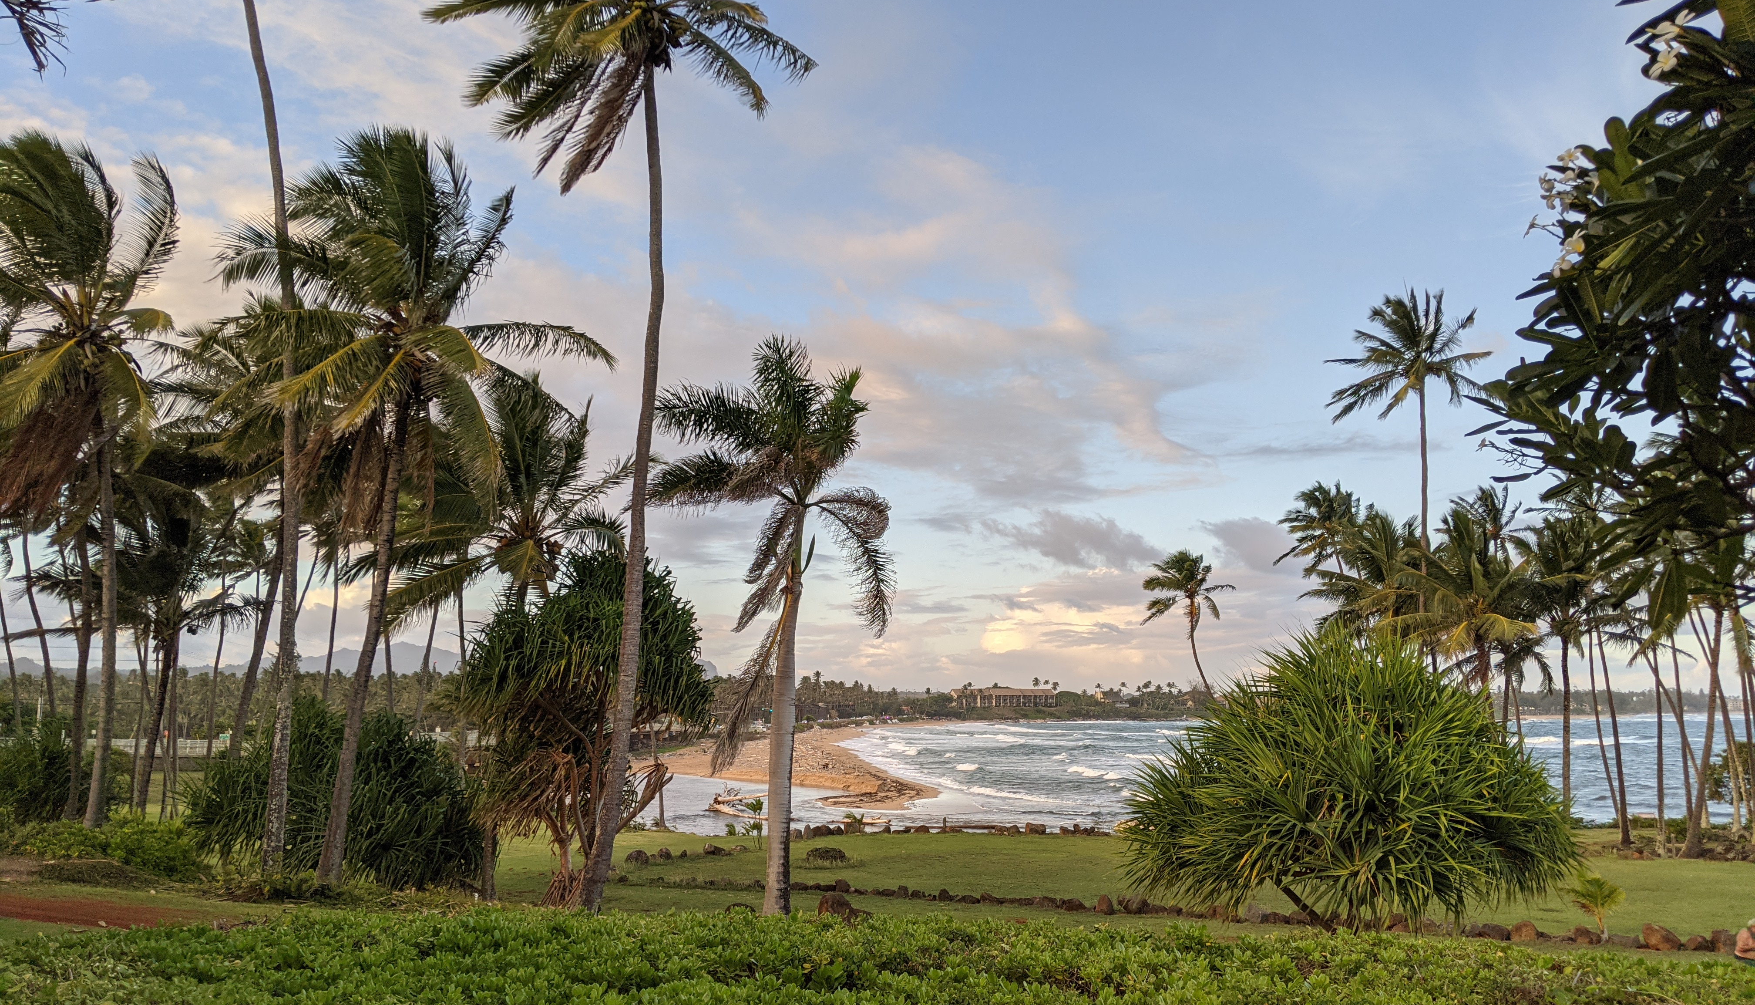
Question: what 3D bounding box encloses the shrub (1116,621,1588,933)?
[{"bbox_3d":[8.726,5.243,24.999,8.031,5.433,7.000,0,-9,0],"label":"shrub"}]

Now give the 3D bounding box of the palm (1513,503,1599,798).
[{"bbox_3d":[23.135,5.957,46.632,3.398,11.229,3.600,0,-9,0],"label":"palm"}]

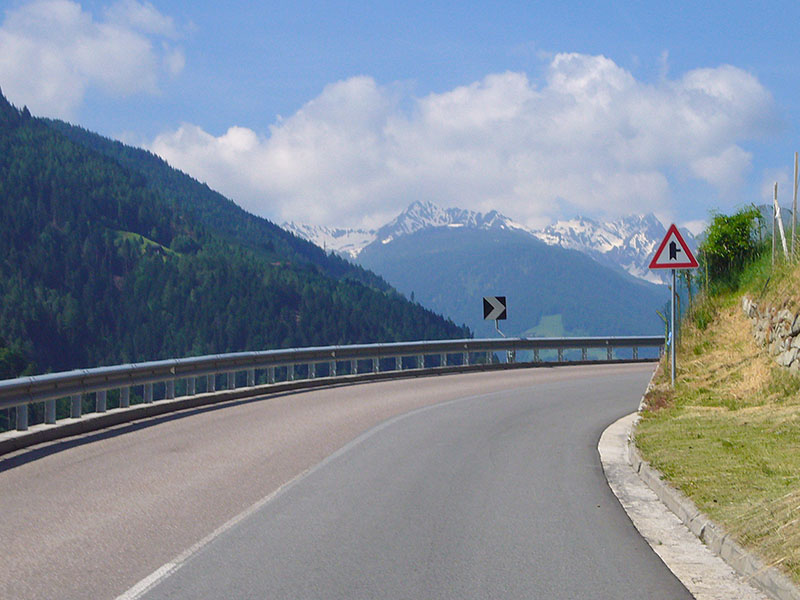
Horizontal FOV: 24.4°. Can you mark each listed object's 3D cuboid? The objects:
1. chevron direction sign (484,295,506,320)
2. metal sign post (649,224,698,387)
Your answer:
[{"bbox_3d":[2.520,0.220,49.000,0.600,0.600,0.050,0,-5,-5],"label":"chevron direction sign"},{"bbox_3d":[4.852,0.094,32.800,0.900,2.880,0.100,0,0,6],"label":"metal sign post"}]

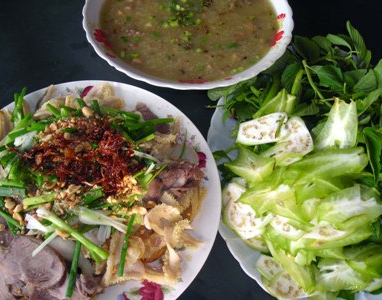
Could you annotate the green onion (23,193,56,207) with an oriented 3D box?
[{"bbox_3d":[-0.138,0.044,0.397,0.030,0.007,0.008,-11,63,0],"label":"green onion"}]

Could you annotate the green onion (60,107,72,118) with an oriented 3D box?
[{"bbox_3d":[-0.130,-0.039,0.456,0.010,0.009,0.013,-20,65,-13],"label":"green onion"}]

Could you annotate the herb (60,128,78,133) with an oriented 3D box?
[{"bbox_3d":[-0.119,-0.019,0.427,0.017,0.005,0.006,0,62,-3],"label":"herb"}]

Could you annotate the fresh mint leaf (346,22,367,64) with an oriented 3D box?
[{"bbox_3d":[0.194,-0.128,0.515,0.015,0.008,0.053,-19,83,-13],"label":"fresh mint leaf"}]

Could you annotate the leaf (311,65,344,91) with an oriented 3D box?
[{"bbox_3d":[0.151,-0.080,0.486,0.044,0.008,0.024,40,67,17],"label":"leaf"}]

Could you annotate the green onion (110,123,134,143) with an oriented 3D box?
[{"bbox_3d":[-0.064,-0.016,0.406,0.026,0.010,0.007,41,65,21],"label":"green onion"}]

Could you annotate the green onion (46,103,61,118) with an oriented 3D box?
[{"bbox_3d":[-0.133,-0.038,0.425,0.007,0.010,0.024,-35,65,-21],"label":"green onion"}]

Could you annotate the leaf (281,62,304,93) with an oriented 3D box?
[{"bbox_3d":[0.104,-0.075,0.452,0.017,0.013,0.033,27,61,15],"label":"leaf"}]

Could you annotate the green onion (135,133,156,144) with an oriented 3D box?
[{"bbox_3d":[-0.042,-0.010,0.406,0.016,0.008,0.007,-24,61,-16],"label":"green onion"}]

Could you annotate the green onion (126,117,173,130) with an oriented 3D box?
[{"bbox_3d":[-0.042,-0.027,0.451,0.051,0.007,0.008,-11,63,-9],"label":"green onion"}]

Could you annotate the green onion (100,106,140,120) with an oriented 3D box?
[{"bbox_3d":[-0.074,-0.038,0.458,0.044,0.008,0.009,15,62,5],"label":"green onion"}]

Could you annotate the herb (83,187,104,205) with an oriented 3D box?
[{"bbox_3d":[-0.087,0.041,0.396,0.020,0.007,0.009,-35,69,-13],"label":"herb"}]

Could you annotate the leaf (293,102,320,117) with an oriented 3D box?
[{"bbox_3d":[0.124,-0.042,0.471,0.033,0.008,0.012,-17,64,-12],"label":"leaf"}]

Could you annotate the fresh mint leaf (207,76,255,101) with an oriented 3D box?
[{"bbox_3d":[0.042,-0.064,0.452,0.045,0.015,0.025,-14,59,-11],"label":"fresh mint leaf"}]

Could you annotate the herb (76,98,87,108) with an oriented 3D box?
[{"bbox_3d":[-0.107,-0.046,0.430,0.008,0.009,0.015,-29,63,-19],"label":"herb"}]

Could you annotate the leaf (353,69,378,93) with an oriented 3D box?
[{"bbox_3d":[0.178,-0.072,0.452,0.016,0.013,0.028,40,65,21],"label":"leaf"}]

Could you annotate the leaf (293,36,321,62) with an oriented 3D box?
[{"bbox_3d":[0.138,-0.121,0.522,0.027,0.008,0.043,-35,69,-19],"label":"leaf"}]

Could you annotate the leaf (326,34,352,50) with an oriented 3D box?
[{"bbox_3d":[0.161,-0.116,0.479,0.026,0.012,0.016,32,62,17],"label":"leaf"}]

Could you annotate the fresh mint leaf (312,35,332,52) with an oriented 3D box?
[{"bbox_3d":[0.143,-0.116,0.481,0.019,0.012,0.023,-31,64,-20],"label":"fresh mint leaf"}]

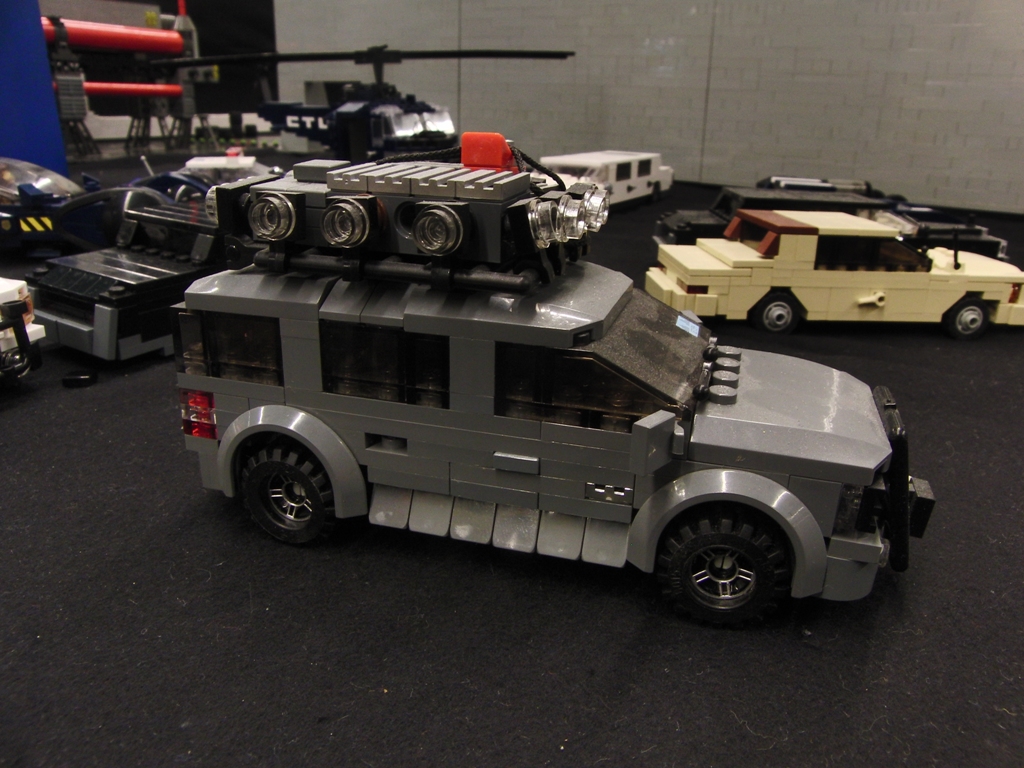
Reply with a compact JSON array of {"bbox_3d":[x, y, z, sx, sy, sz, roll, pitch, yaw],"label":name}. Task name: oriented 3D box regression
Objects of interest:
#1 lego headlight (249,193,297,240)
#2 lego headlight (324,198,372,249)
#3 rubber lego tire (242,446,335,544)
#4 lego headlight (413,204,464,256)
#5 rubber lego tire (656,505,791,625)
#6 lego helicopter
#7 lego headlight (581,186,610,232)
[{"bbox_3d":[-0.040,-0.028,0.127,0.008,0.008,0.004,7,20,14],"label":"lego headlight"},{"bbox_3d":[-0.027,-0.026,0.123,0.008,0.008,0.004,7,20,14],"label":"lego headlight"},{"bbox_3d":[-0.040,0.020,0.148,0.021,0.021,0.012,7,20,14],"label":"rubber lego tire"},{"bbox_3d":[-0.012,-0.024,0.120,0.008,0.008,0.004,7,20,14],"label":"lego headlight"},{"bbox_3d":[0.035,0.029,0.128,0.021,0.021,0.012,7,20,14],"label":"rubber lego tire"},{"bbox_3d":[-0.152,-0.212,0.642,0.279,0.134,0.310,20,26,41],"label":"lego helicopter"},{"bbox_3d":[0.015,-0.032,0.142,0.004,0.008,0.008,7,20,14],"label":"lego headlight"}]

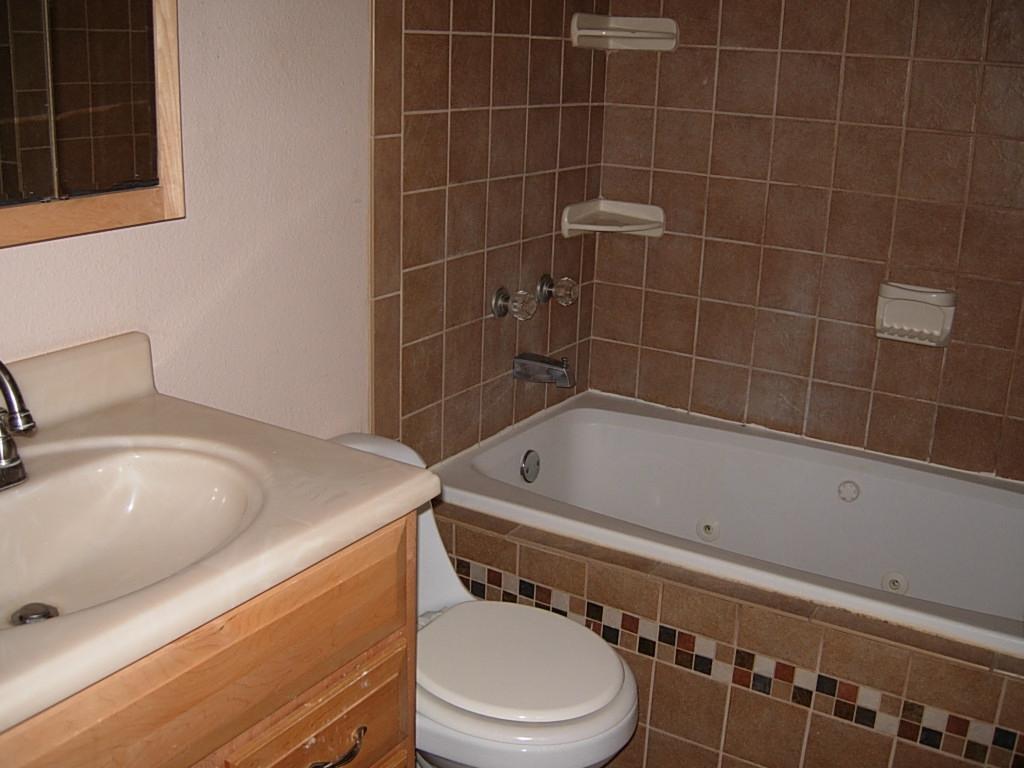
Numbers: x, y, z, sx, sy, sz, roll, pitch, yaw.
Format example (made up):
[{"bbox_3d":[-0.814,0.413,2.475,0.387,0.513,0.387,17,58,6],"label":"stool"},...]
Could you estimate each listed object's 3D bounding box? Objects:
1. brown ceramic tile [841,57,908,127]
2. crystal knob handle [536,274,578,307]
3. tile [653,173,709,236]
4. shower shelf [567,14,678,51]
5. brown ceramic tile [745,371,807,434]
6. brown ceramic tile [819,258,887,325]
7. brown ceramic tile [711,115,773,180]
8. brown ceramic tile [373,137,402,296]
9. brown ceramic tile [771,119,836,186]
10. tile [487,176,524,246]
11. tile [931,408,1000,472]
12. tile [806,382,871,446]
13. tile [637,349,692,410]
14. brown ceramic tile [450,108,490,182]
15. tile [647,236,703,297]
[{"bbox_3d":[0.814,-0.654,2.384,0.151,0.151,0.010,12,20,30],"label":"brown ceramic tile"},{"bbox_3d":[0.121,-0.224,2.606,0.092,0.072,0.072,12,20,30],"label":"crystal knob handle"},{"bbox_3d":[0.422,-0.456,2.697,0.151,0.151,0.010,12,20,30],"label":"tile"},{"bbox_3d":[0.257,-0.856,2.599,0.275,0.080,0.145,-2,18,-13],"label":"shower shelf"},{"bbox_3d":[0.670,0.044,2.679,0.152,0.145,0.010,12,20,30],"label":"brown ceramic tile"},{"bbox_3d":[0.807,-0.220,2.516,0.151,0.151,0.010,12,20,30],"label":"brown ceramic tile"},{"bbox_3d":[0.557,-0.572,2.574,0.152,0.152,0.010,12,20,30],"label":"brown ceramic tile"},{"bbox_3d":[-0.243,-0.321,2.047,0.009,0.304,0.083,12,20,30],"label":"brown ceramic tile"},{"bbox_3d":[0.681,-0.539,2.482,0.152,0.153,0.009,12,20,30],"label":"brown ceramic tile"},{"bbox_3d":[-0.016,-0.390,2.426,0.010,0.151,0.151,12,20,30],"label":"tile"},{"bbox_3d":[1.048,0.126,2.461,0.151,0.145,0.010,12,20,30],"label":"tile"},{"bbox_3d":[0.797,0.072,2.605,0.152,0.148,0.010,12,20,30],"label":"tile"},{"bbox_3d":[0.409,-0.015,2.835,0.152,0.145,0.010,12,20,30],"label":"tile"},{"bbox_3d":[-0.092,-0.500,2.252,0.010,0.151,0.151,12,20,30],"label":"brown ceramic tile"},{"bbox_3d":[0.416,-0.306,2.724,0.152,0.153,0.009,12,20,30],"label":"tile"}]

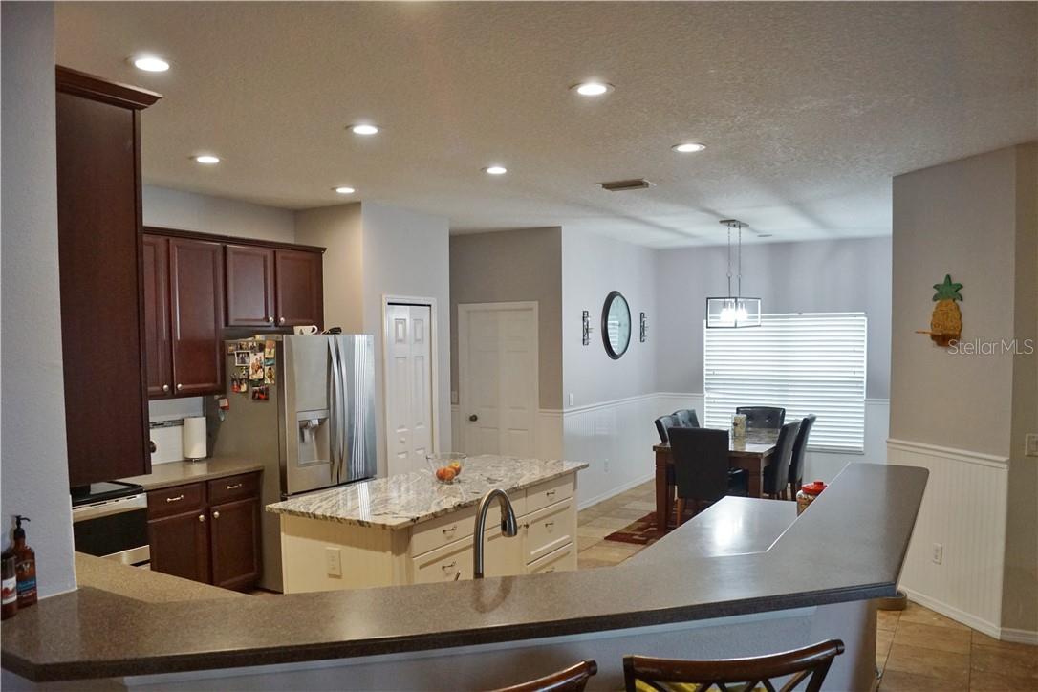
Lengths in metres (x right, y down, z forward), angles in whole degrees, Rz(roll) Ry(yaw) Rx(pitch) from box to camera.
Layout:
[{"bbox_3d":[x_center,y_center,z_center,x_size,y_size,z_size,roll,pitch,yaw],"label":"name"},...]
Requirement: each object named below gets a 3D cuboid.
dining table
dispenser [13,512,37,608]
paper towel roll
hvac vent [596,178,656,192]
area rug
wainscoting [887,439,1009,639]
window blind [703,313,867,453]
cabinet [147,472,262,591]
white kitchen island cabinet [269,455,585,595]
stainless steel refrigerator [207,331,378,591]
[{"bbox_3d":[2.117,1.286,7.636,1.020,0.760,1.869,0,1,31],"label":"dining table"},{"bbox_3d":[-1.300,0.564,2.033,0.065,0.232,0.074,0,1,31],"label":"dispenser"},{"bbox_3d":[-2.321,0.686,5.515,0.140,0.290,0.140,0,1,31],"label":"paper towel roll"},{"bbox_3d":[0.747,-1.109,5.459,0.345,0.035,0.340,0,1,31],"label":"hvac vent"},{"bbox_3d":[2.021,1.663,7.458,1.520,0.012,2.445,0,1,31],"label":"area rug"},{"bbox_3d":[2.644,1.173,4.896,0.030,1.049,0.891,-1,1,-17],"label":"wainscoting"},{"bbox_3d":[2.990,0.400,8.884,1.790,1.535,0.070,0,1,31],"label":"window blind"},{"bbox_3d":[-2.249,1.293,5.173,0.629,0.876,0.837,0,1,31],"label":"cabinet"},{"bbox_3d":[-0.410,1.266,4.622,0.849,0.917,1.988,0,1,31],"label":"white kitchen island cabinet"},{"bbox_3d":[-1.668,0.828,5.861,0.861,1.780,0.907,0,1,31],"label":"stainless steel refrigerator"}]

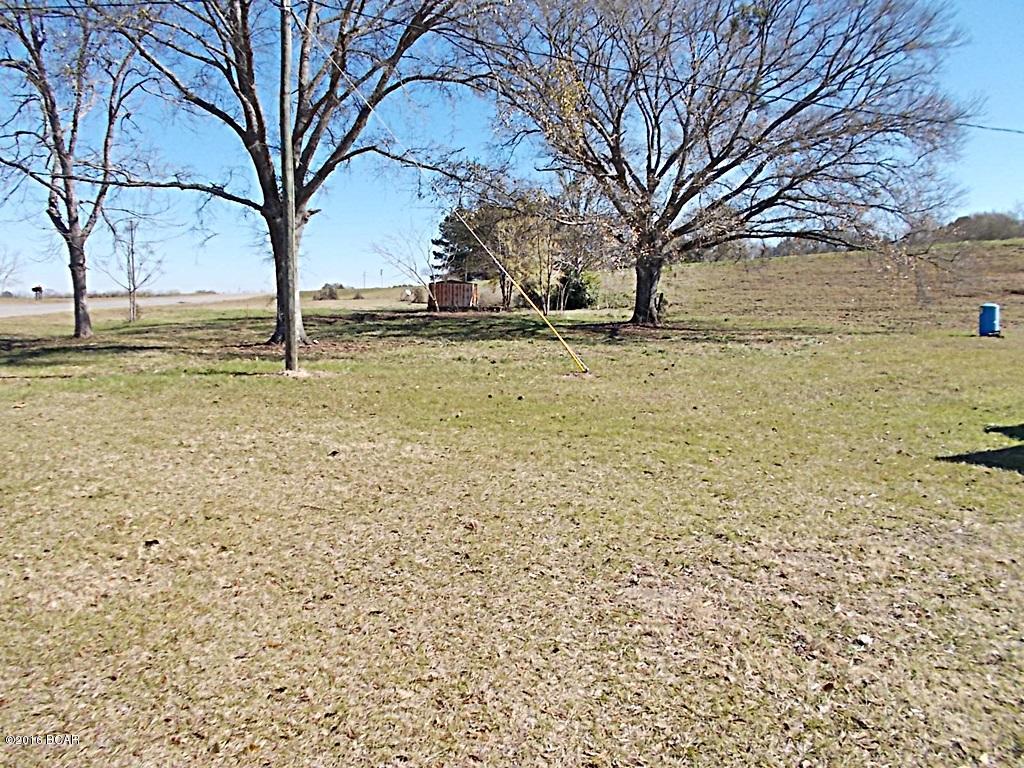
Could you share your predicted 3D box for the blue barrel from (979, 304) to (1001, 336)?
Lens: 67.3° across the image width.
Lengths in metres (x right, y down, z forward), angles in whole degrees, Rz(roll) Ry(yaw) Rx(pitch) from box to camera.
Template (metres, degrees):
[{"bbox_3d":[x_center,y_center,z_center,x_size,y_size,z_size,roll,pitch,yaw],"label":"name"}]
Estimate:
[{"bbox_3d":[15.475,-2.072,24.900,0.580,0.970,0.580,4,8,32],"label":"blue barrel"}]

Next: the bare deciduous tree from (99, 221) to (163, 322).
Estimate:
[{"bbox_3d":[-21.711,-6.410,44.000,3.200,5.700,3.200,0,7,0],"label":"bare deciduous tree"}]

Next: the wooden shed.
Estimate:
[{"bbox_3d":[-4.608,-7.001,61.000,3.450,2.340,3.300,1,7,2],"label":"wooden shed"}]

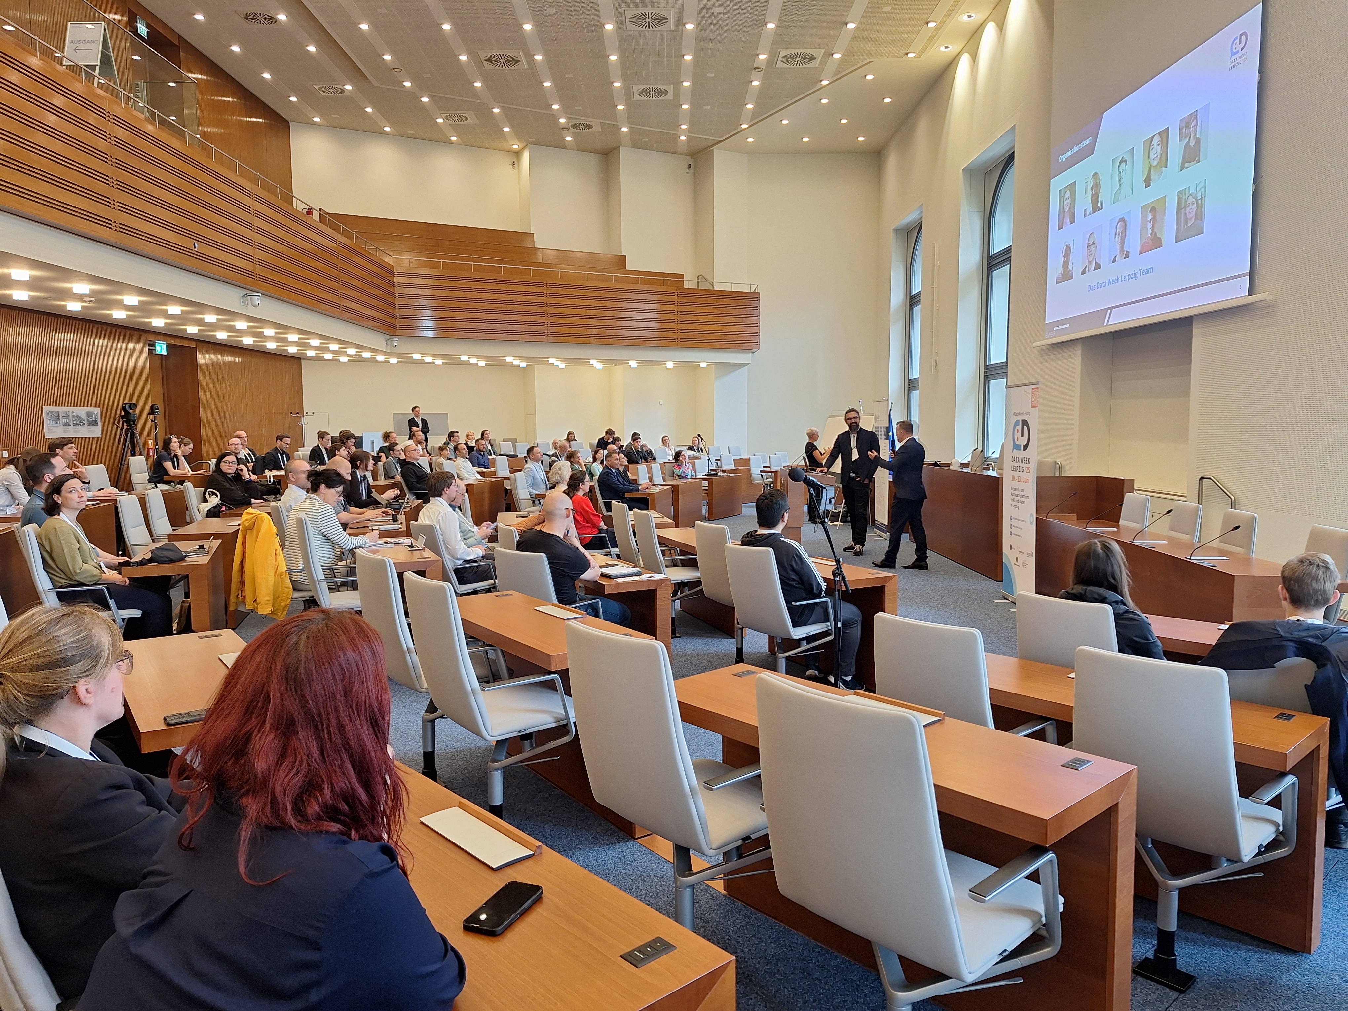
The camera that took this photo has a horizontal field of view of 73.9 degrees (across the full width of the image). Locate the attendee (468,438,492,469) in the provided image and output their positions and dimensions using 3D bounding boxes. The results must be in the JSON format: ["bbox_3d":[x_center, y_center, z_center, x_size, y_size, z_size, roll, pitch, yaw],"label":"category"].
[{"bbox_3d":[-3.416,-0.546,16.515,0.750,1.330,0.500,1,5,18],"label":"attendee"}]

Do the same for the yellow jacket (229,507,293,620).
[{"bbox_3d":[-2.522,0.357,5.472,0.350,0.650,0.460,-3,6,-25],"label":"yellow jacket"}]

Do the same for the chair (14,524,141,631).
[{"bbox_3d":[-3.565,0.598,5.422,0.620,1.020,0.560,-2,5,-23],"label":"chair"}]

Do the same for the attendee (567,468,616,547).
[{"bbox_3d":[-0.778,0.301,9.072,0.700,1.270,0.480,-2,5,-15],"label":"attendee"}]

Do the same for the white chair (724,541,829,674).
[{"bbox_3d":[0.635,0.709,5.451,0.570,0.990,0.555,-5,7,-39],"label":"white chair"}]

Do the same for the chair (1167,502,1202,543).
[{"bbox_3d":[3.959,0.495,7.338,0.550,1.020,0.555,-1,5,-1],"label":"chair"}]

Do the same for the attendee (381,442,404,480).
[{"bbox_3d":[-4.263,-0.312,14.057,0.780,1.347,0.500,0,5,0],"label":"attendee"}]

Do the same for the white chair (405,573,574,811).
[{"bbox_3d":[-0.665,0.748,3.356,0.540,1.020,0.555,-4,7,-37],"label":"white chair"}]

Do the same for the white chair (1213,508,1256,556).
[{"bbox_3d":[3.845,0.562,6.578,0.610,1.060,0.600,0,5,4],"label":"white chair"}]

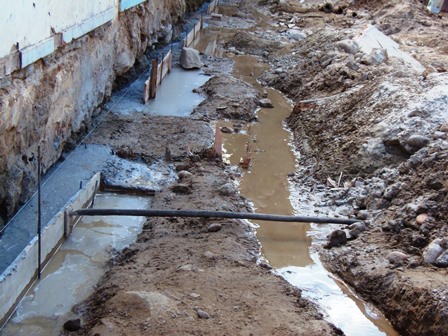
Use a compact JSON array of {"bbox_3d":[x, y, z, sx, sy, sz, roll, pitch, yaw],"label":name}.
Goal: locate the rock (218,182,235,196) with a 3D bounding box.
[{"bbox_3d":[0.017,0.145,4.839,0.107,0.090,0.094,0,17,0],"label":"rock"}]

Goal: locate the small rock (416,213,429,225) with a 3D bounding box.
[{"bbox_3d":[1.081,0.276,3.948,0.065,0.063,0.058,5,18,15],"label":"small rock"}]

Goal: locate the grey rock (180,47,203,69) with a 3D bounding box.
[{"bbox_3d":[-0.469,-1.583,10.380,0.308,0.316,0.271,-1,17,-3],"label":"grey rock"}]

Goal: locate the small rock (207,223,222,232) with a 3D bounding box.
[{"bbox_3d":[-0.052,0.348,4.202,0.081,0.055,0.071,0,17,-1],"label":"small rock"}]

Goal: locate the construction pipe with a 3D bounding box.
[{"bbox_3d":[-0.031,0.303,4.415,1.794,0.034,0.034,3,17,-11],"label":"construction pipe"}]

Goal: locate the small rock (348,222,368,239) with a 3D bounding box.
[{"bbox_3d":[0.780,0.368,4.237,0.105,0.100,0.093,3,17,10],"label":"small rock"}]

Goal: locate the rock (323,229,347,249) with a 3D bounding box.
[{"bbox_3d":[0.651,0.408,4.176,0.109,0.102,0.096,3,17,9],"label":"rock"}]

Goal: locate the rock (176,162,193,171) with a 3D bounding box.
[{"bbox_3d":[-0.296,-0.011,5.364,0.111,0.054,0.098,-1,17,-3],"label":"rock"}]

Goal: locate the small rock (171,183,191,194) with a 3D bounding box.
[{"bbox_3d":[-0.287,0.142,4.843,0.127,0.072,0.112,-1,17,-3],"label":"small rock"}]

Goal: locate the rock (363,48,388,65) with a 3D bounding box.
[{"bbox_3d":[1.764,-1.290,8.386,0.278,0.184,0.244,4,18,12],"label":"rock"}]

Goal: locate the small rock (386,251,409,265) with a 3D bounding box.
[{"bbox_3d":[0.870,0.451,3.629,0.103,0.059,0.090,4,18,13],"label":"small rock"}]

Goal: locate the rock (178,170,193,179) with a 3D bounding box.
[{"bbox_3d":[-0.275,0.048,5.168,0.100,0.057,0.088,-1,17,-3],"label":"rock"}]

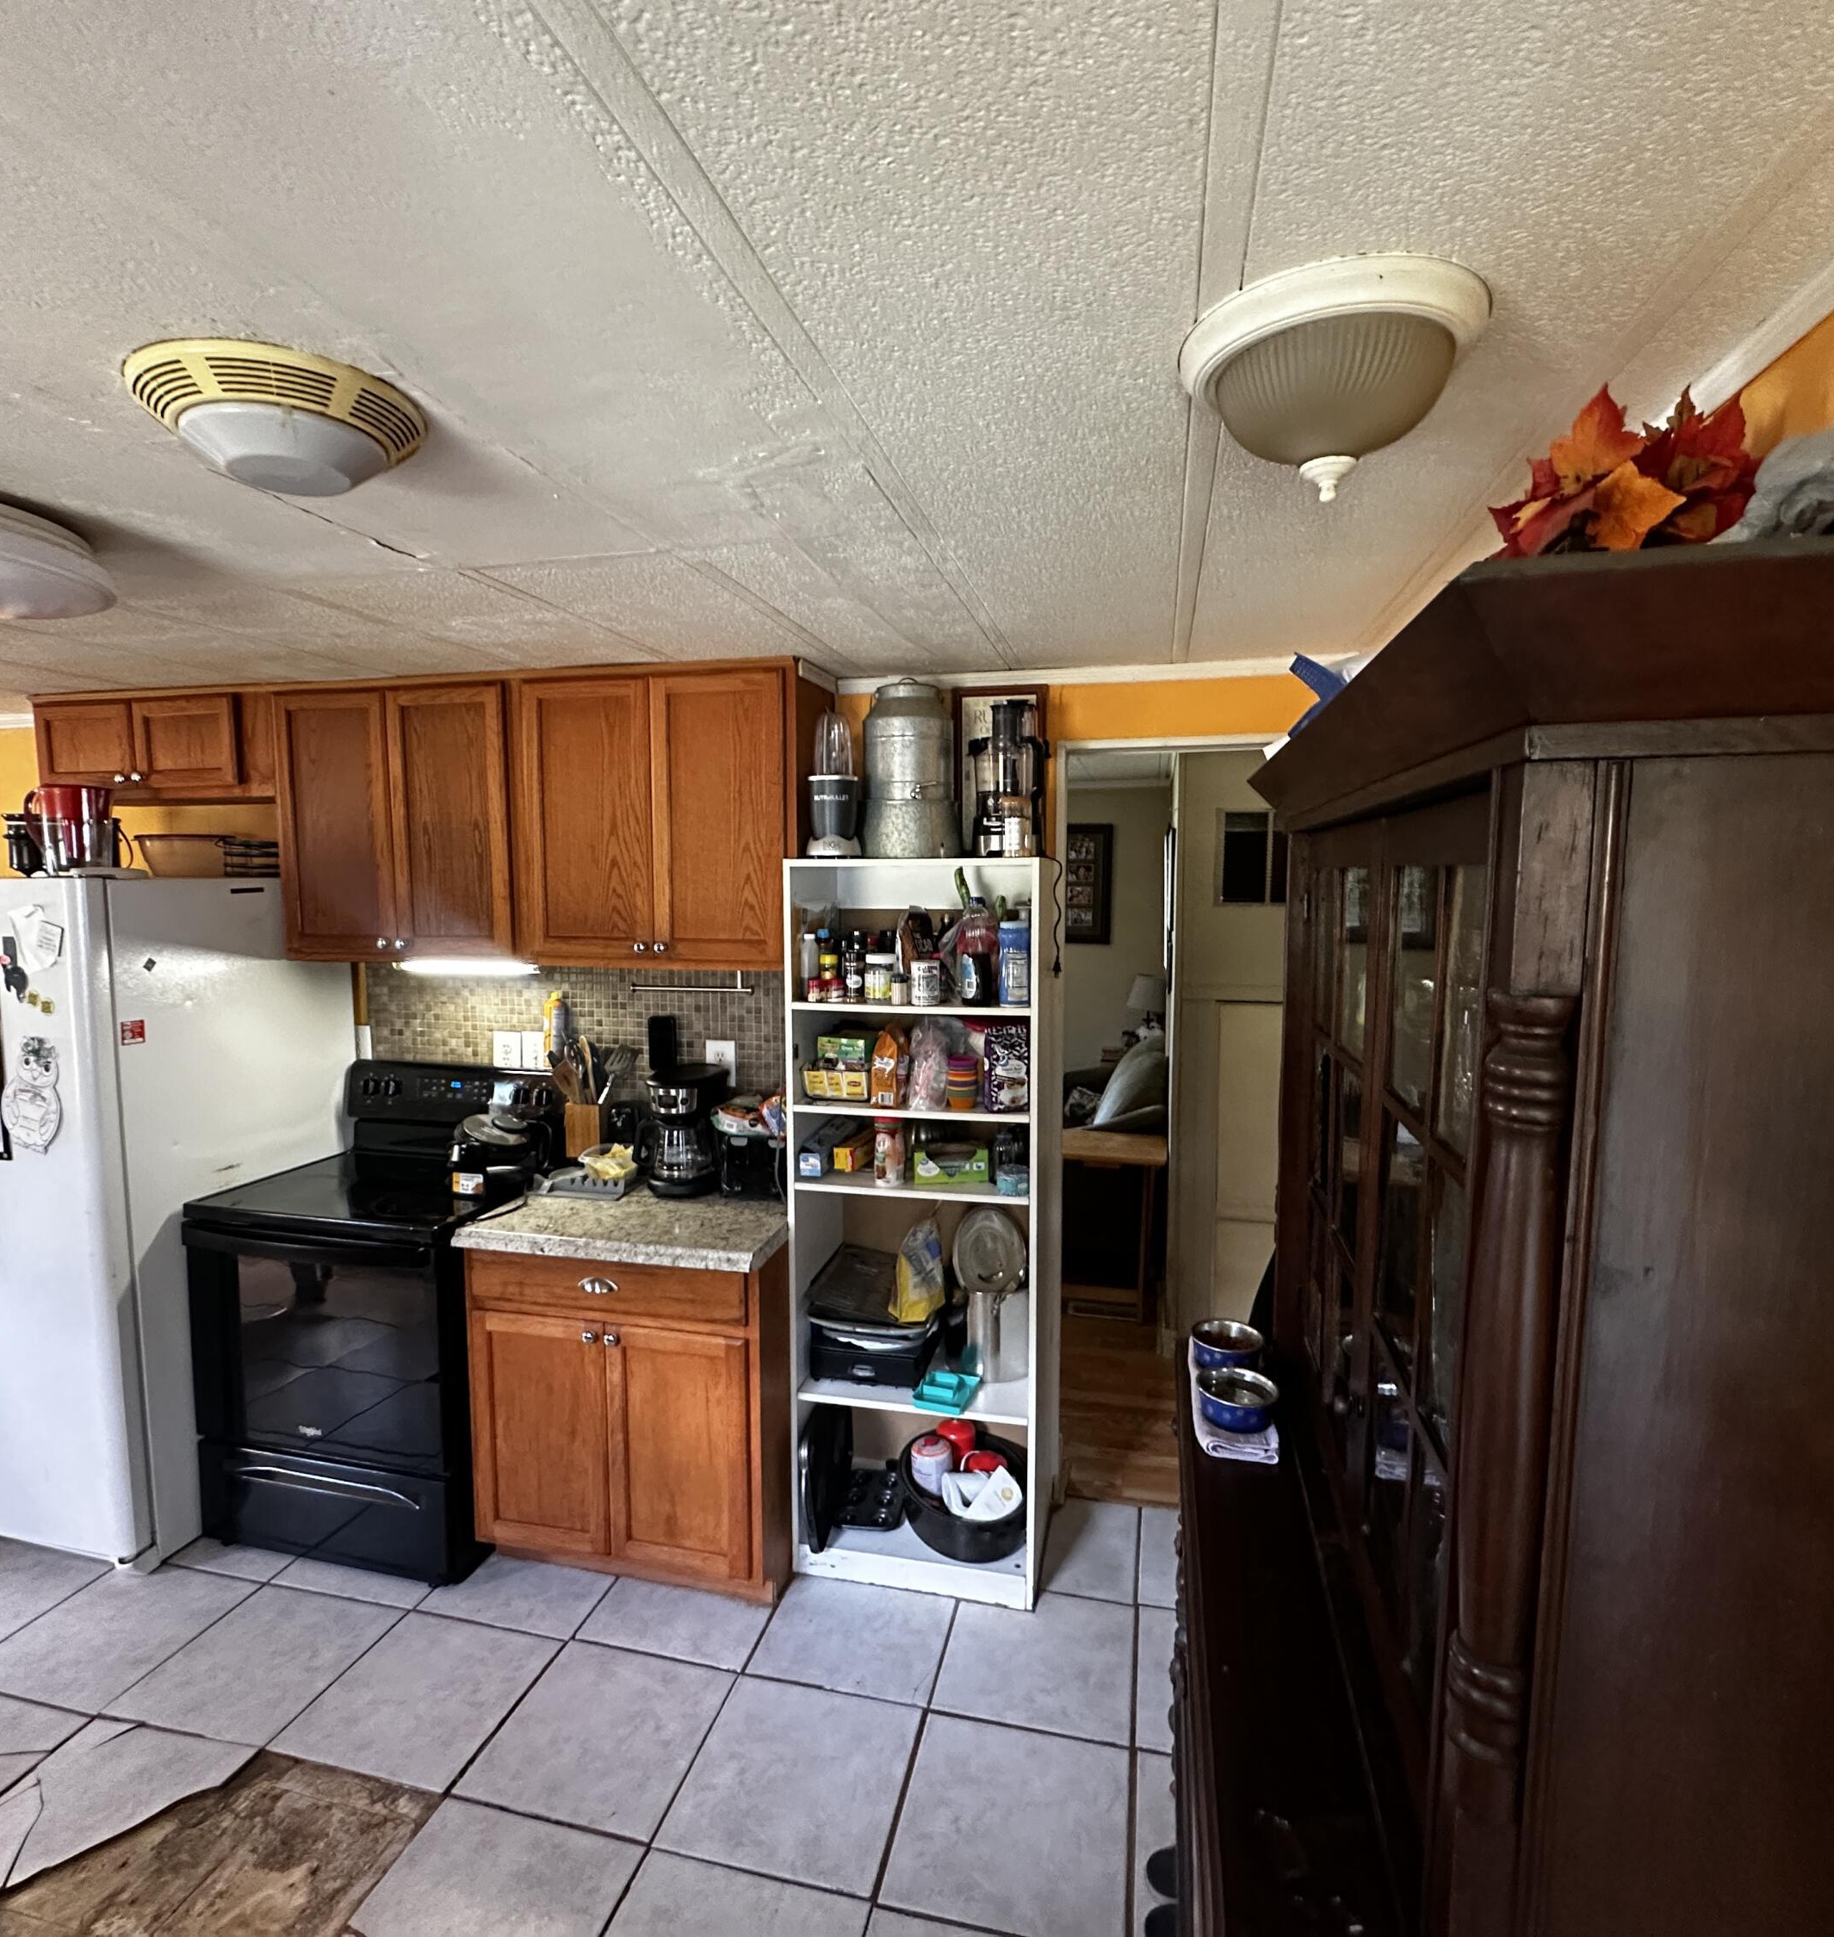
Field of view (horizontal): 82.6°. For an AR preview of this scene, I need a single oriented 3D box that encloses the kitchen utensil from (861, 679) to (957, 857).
[{"bbox_3d":[-0.025,-0.497,2.631,0.245,0.450,0.245,-1,5,-9],"label":"kitchen utensil"}]

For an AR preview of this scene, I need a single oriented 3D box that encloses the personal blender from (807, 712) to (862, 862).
[{"bbox_3d":[-0.208,-0.460,2.646,0.142,0.370,0.142,0,5,0],"label":"personal blender"}]

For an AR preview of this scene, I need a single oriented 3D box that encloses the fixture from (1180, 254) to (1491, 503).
[{"bbox_3d":[0.412,-0.550,1.055,0.292,0.165,0.292,1,5,13],"label":"fixture"}]

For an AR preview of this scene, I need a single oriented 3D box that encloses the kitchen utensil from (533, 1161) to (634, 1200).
[{"bbox_3d":[-0.935,0.596,2.952,0.250,0.070,0.130,2,5,18],"label":"kitchen utensil"}]

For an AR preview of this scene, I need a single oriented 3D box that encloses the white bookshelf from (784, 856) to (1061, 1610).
[{"bbox_3d":[0.026,0.640,2.732,0.620,1.836,0.370,1,5,13],"label":"white bookshelf"}]

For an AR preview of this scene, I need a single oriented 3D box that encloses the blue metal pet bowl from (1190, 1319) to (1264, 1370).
[{"bbox_3d":[0.556,0.683,1.872,0.126,0.047,0.126,1,5,13],"label":"blue metal pet bowl"}]

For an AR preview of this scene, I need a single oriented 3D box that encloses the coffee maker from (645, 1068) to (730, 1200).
[{"bbox_3d":[-0.661,0.464,2.988,0.170,0.315,0.215,1,5,13],"label":"coffee maker"}]

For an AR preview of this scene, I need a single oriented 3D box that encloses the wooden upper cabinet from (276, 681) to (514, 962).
[{"bbox_3d":[-1.444,-0.430,3.123,0.753,0.789,0.340,1,5,13],"label":"wooden upper cabinet"}]

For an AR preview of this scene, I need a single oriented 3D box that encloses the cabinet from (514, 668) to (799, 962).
[{"bbox_3d":[-0.673,-0.416,2.944,0.829,0.802,0.340,1,5,13],"label":"cabinet"}]

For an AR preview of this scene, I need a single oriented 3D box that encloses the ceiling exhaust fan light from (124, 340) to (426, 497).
[{"bbox_3d":[-0.755,-0.634,1.255,0.308,0.084,0.308,1,5,13],"label":"ceiling exhaust fan light"}]

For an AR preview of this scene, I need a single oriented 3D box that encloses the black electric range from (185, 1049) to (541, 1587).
[{"bbox_3d":[-1.481,0.933,2.948,0.757,1.200,0.695,1,5,13],"label":"black electric range"}]

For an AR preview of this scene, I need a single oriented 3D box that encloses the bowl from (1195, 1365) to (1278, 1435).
[{"bbox_3d":[0.501,0.675,1.629,0.127,0.047,0.127,1,5,13],"label":"bowl"}]

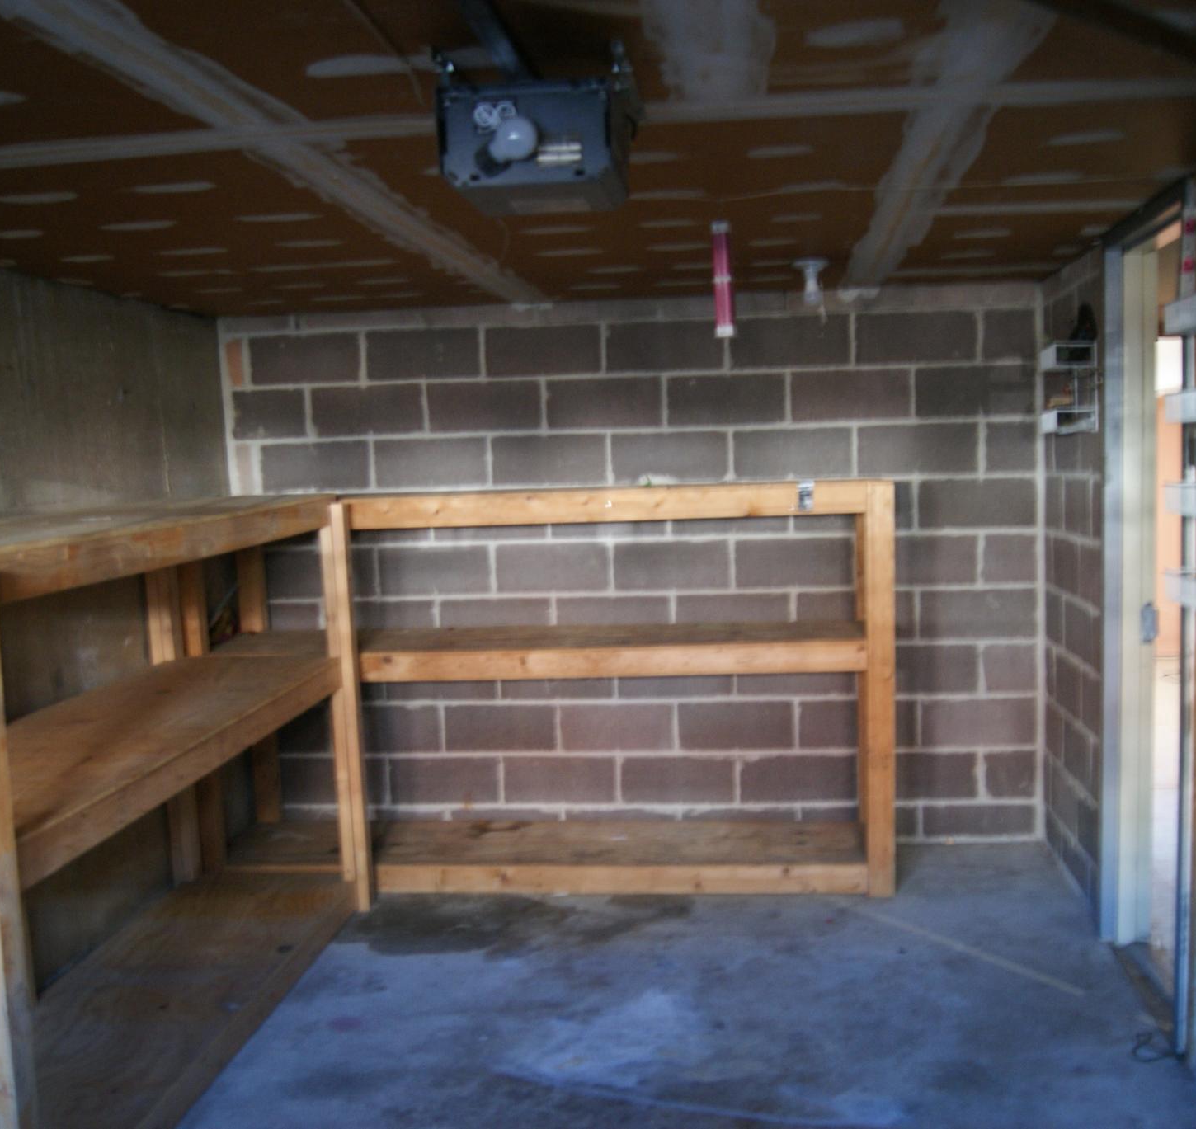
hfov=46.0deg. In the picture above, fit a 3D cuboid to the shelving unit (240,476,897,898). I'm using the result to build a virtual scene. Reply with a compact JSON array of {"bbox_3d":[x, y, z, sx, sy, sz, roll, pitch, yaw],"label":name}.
[{"bbox_3d":[-0.200,0.410,5.059,2.435,1.404,0.600,-1,7,6],"label":"shelving unit"}]

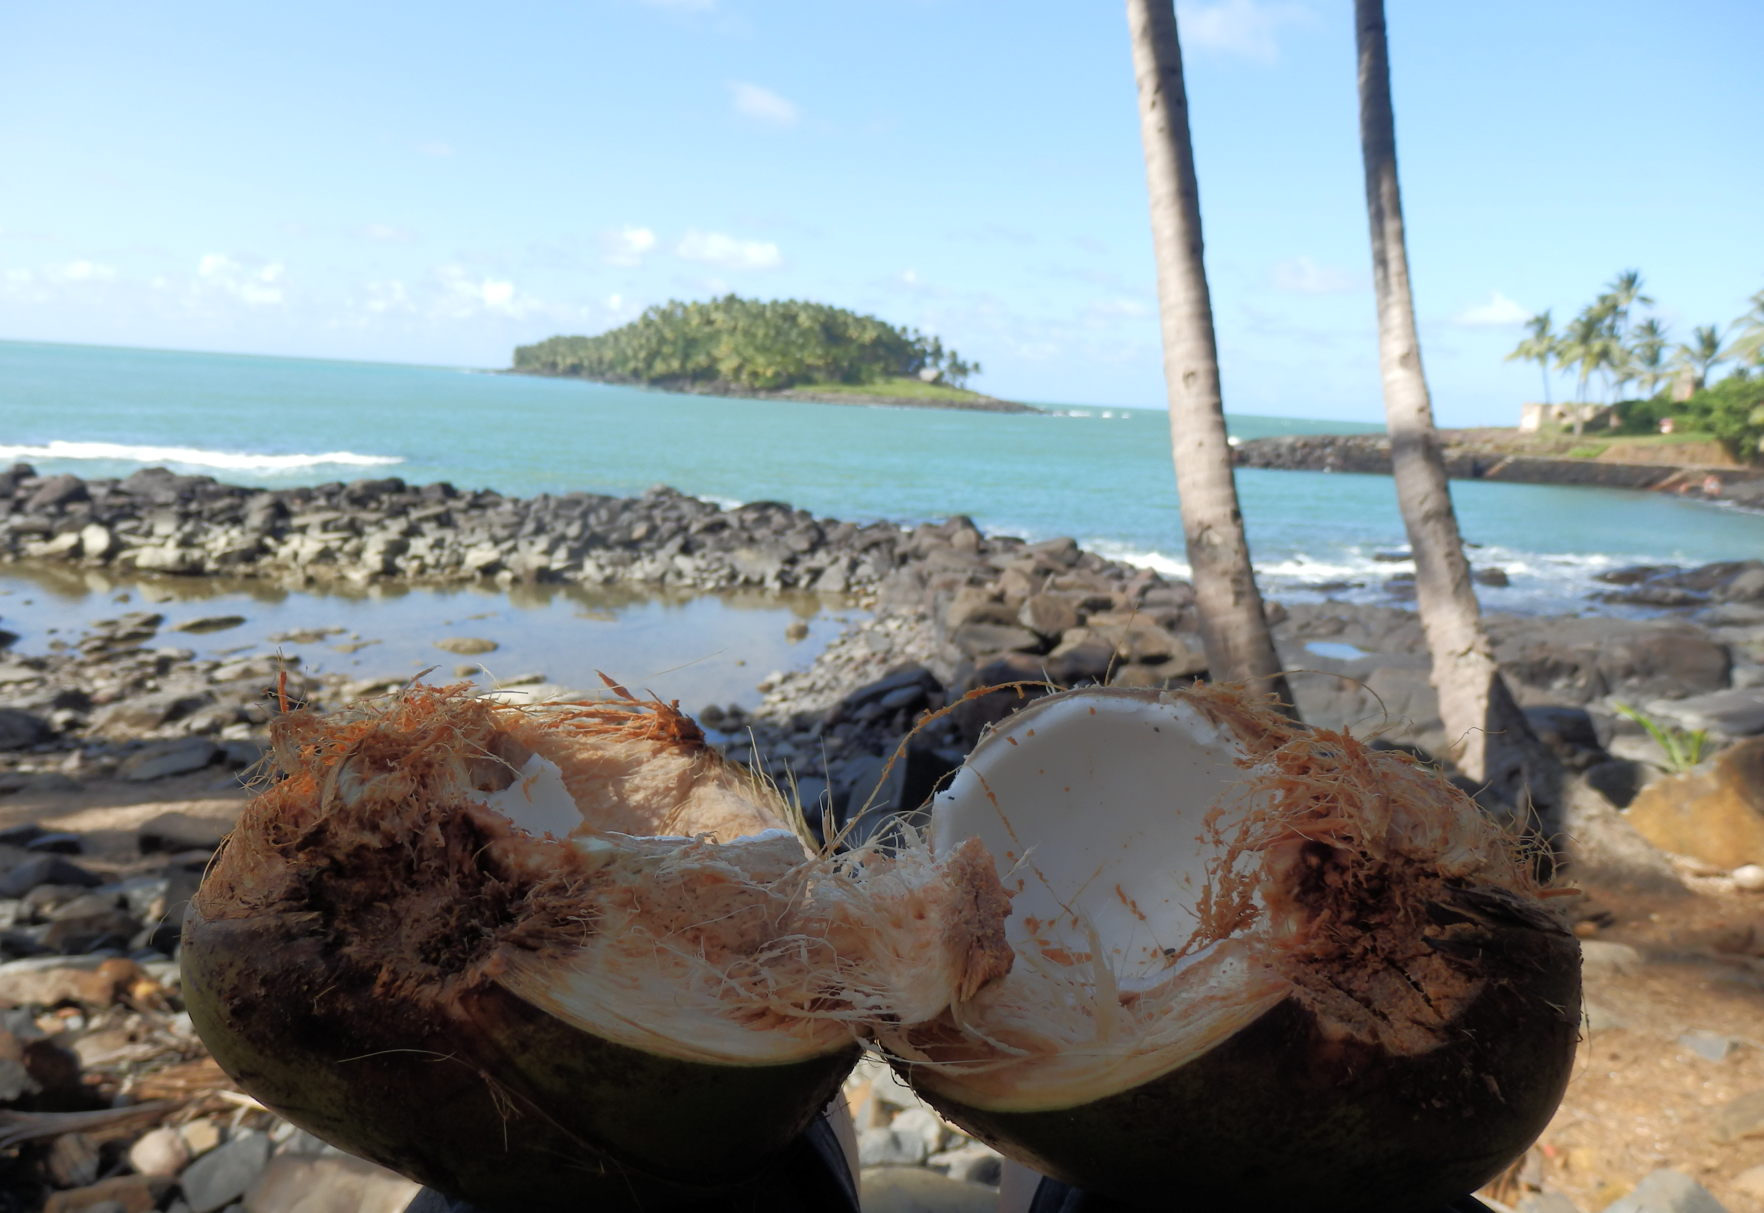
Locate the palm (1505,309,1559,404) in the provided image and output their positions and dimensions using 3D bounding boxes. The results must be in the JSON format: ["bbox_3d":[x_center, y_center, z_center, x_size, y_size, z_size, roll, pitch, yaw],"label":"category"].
[{"bbox_3d":[56.135,-20.494,109.924,4.590,10.066,4.590,8,10,26],"label":"palm"}]

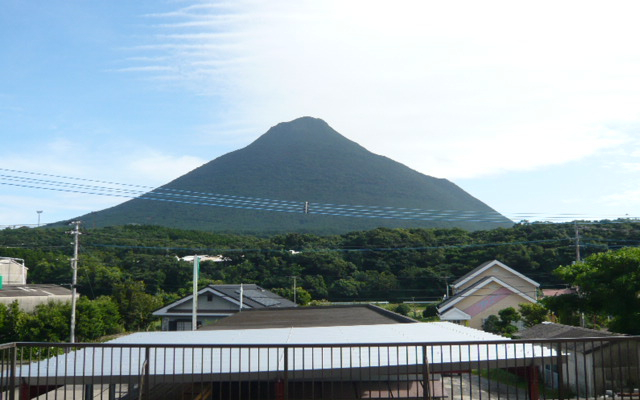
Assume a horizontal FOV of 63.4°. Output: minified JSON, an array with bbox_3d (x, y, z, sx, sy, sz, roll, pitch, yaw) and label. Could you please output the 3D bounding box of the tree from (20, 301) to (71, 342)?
[{"bbox_3d":[-24.377,11.233,45.780,4.400,4.630,4.200,0,-5,0],"label":"tree"}]

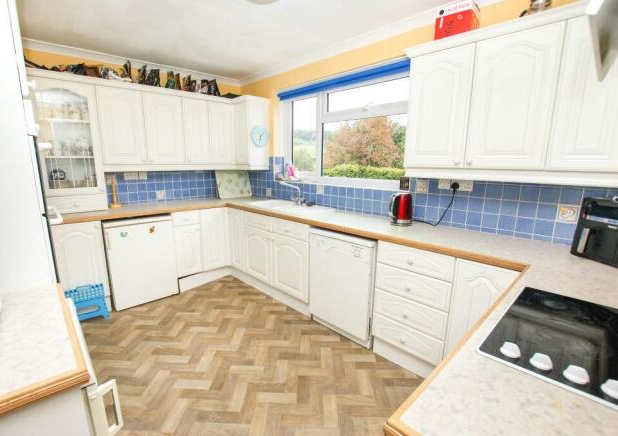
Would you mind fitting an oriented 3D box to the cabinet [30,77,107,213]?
[{"bbox_3d":[-2.233,-0.634,2.528,0.320,1.143,0.469,11,15,44],"label":"cabinet"}]

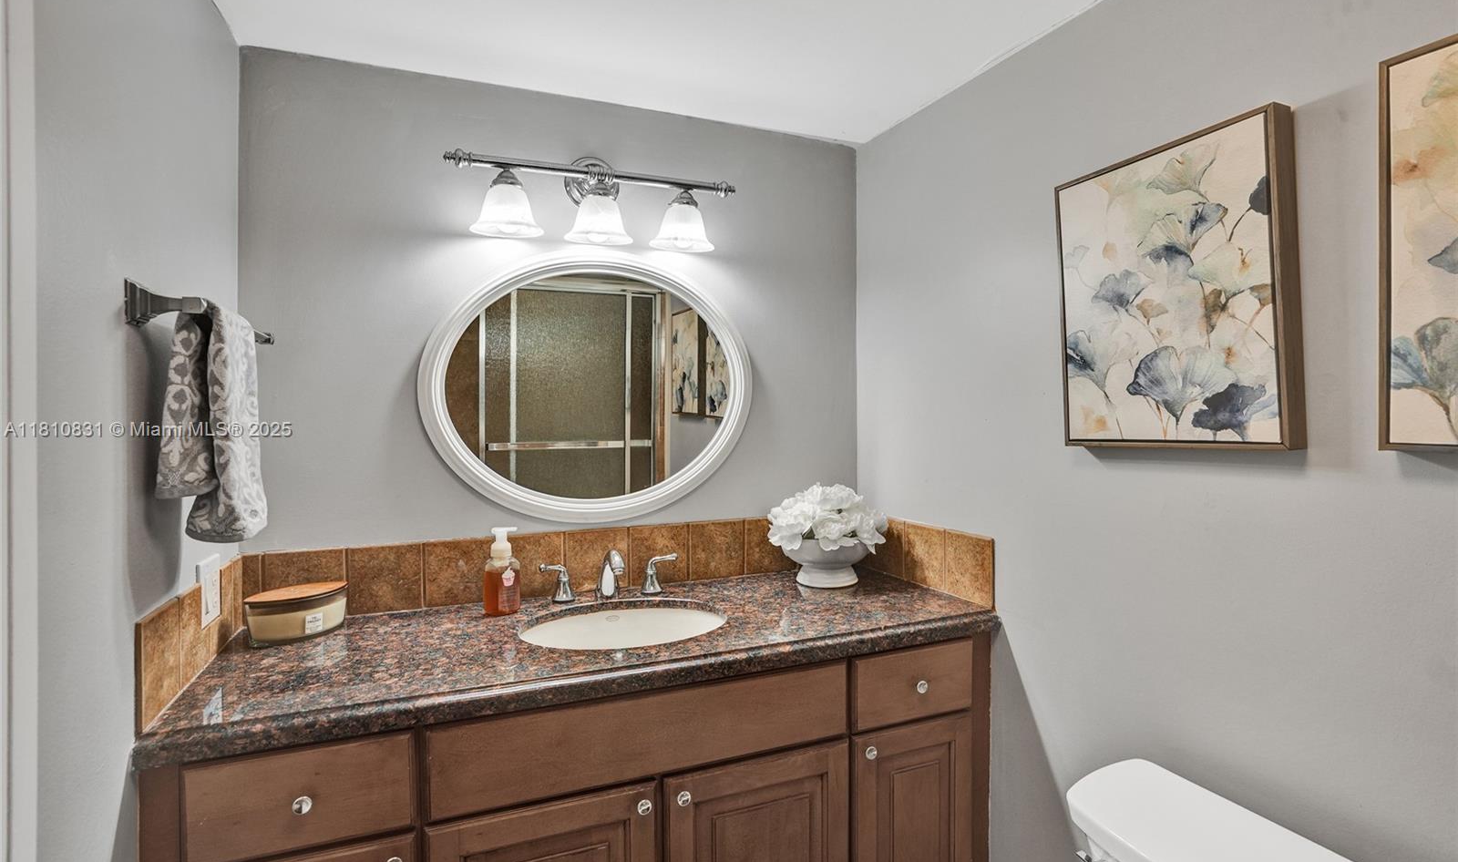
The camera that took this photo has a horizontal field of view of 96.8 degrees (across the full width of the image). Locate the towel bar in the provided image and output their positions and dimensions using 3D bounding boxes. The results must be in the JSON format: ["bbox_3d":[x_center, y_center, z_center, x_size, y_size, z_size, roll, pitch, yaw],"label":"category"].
[{"bbox_3d":[-0.834,-0.171,1.054,0.082,0.058,0.470,0,0,-24],"label":"towel bar"}]

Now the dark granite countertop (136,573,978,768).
[{"bbox_3d":[-0.200,0.416,1.355,1.460,0.040,0.560,0,0,-23],"label":"dark granite countertop"}]

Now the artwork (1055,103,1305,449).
[{"bbox_3d":[0.709,-0.214,1.060,0.045,0.485,0.345,-4,2,-25],"label":"artwork"}]

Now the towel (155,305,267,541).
[{"bbox_3d":[-0.782,-0.015,0.997,0.100,0.325,0.265,0,0,-24],"label":"towel"}]

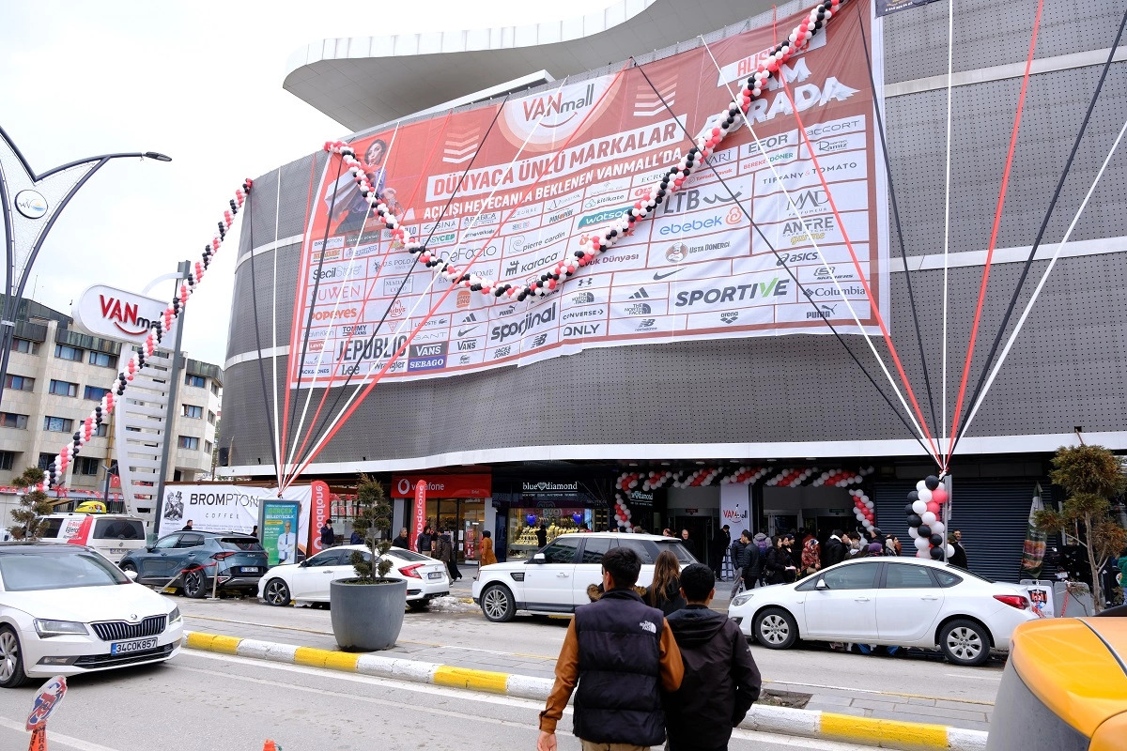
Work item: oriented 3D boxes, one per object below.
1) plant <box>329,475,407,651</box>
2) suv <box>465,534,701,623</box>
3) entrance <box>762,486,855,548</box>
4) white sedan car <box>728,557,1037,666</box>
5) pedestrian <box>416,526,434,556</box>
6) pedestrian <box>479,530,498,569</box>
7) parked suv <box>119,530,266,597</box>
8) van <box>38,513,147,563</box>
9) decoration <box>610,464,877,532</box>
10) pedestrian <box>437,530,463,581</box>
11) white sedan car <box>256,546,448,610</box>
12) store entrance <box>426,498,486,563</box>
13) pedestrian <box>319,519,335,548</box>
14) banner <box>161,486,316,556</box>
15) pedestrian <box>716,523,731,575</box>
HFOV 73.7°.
[{"bbox_3d":[-2.871,2.725,11.120,1.130,2.480,1.130,1,-11,0],"label":"plant"},{"bbox_3d":[0.432,4.146,15.488,4.760,1.800,1.960,-6,-13,29],"label":"suv"},{"bbox_3d":[8.087,5.248,24.880,3.029,3.093,0.600,-5,-13,28],"label":"entrance"},{"bbox_3d":[5.074,3.740,12.375,4.660,1.500,1.880,-4,-12,26],"label":"white sedan car"},{"bbox_3d":[-4.078,5.260,21.936,0.360,1.710,0.500,-5,-13,30],"label":"pedestrian"},{"bbox_3d":[-2.522,5.920,24.641,0.580,1.610,0.500,-3,-12,18],"label":"pedestrian"},{"bbox_3d":[-10.046,5.055,20.450,4.520,1.650,1.920,-5,-13,28],"label":"parked suv"},{"bbox_3d":[-15.688,5.483,23.950,5.000,1.970,1.950,-5,-13,28],"label":"van"},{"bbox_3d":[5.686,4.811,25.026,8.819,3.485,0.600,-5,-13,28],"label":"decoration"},{"bbox_3d":[-3.655,5.852,24.437,0.550,1.650,0.500,-4,-12,22],"label":"pedestrian"},{"bbox_3d":[-4.858,4.658,17.496,4.650,1.420,1.860,-4,-12,24],"label":"white sedan car"},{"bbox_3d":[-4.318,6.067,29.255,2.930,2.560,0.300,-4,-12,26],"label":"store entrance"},{"bbox_3d":[-8.233,5.869,26.027,0.520,1.750,0.380,9,-14,-34],"label":"pedestrian"},{"bbox_3d":[-14.035,6.177,31.585,8.590,2.990,0.100,-4,-12,24],"label":"banner"},{"bbox_3d":[5.071,5.683,24.027,0.420,1.750,0.520,-5,-13,24],"label":"pedestrian"}]

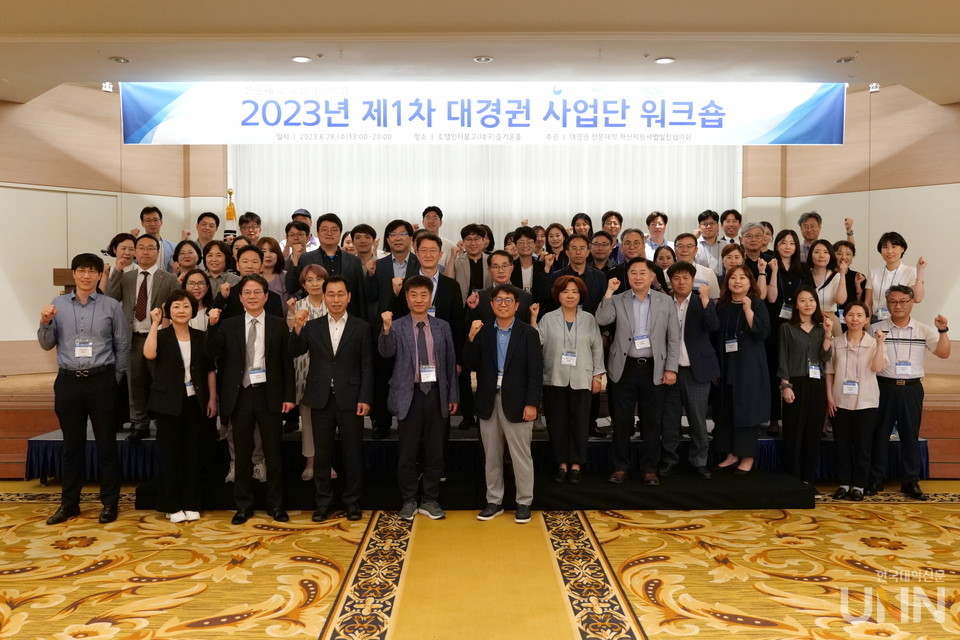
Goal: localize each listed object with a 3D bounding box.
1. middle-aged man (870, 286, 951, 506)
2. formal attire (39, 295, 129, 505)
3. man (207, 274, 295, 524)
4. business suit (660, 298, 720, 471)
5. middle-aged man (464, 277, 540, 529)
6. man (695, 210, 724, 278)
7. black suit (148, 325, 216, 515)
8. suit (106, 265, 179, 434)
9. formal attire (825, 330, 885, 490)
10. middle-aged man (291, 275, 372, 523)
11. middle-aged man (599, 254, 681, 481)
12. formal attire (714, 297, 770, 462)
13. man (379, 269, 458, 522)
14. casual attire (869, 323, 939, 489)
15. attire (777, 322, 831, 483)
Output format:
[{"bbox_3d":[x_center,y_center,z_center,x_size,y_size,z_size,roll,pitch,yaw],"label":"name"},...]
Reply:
[{"bbox_3d":[3.302,0.537,5.959,0.614,1.619,0.420,1,3,15],"label":"middle-aged man"},{"bbox_3d":[-2.797,0.578,5.476,0.580,1.573,0.380,0,2,-8],"label":"formal attire"},{"bbox_3d":[-1.625,0.547,5.474,0.580,1.735,0.430,0,2,-10],"label":"man"},{"bbox_3d":[1.674,0.498,6.175,0.500,1.419,0.360,1,2,22],"label":"business suit"},{"bbox_3d":[0.167,0.581,5.500,0.540,1.665,0.420,1,2,14],"label":"middle-aged man"},{"bbox_3d":[2.166,-0.159,7.330,0.520,1.740,0.380,0,2,12],"label":"man"},{"bbox_3d":[-2.147,0.718,5.580,0.500,1.360,0.360,-1,2,-26],"label":"black suit"},{"bbox_3d":[-2.937,0.253,6.750,0.620,1.490,0.380,0,2,-13],"label":"suit"},{"bbox_3d":[2.960,0.710,6.082,0.450,1.241,0.320,1,2,17],"label":"formal attire"},{"bbox_3d":[-1.054,0.546,5.523,0.570,1.733,0.420,0,2,-5],"label":"middle-aged man"},{"bbox_3d":[1.182,0.368,5.767,0.603,1.677,0.420,0,3,8],"label":"middle-aged man"},{"bbox_3d":[2.071,0.461,6.101,0.403,1.293,0.380,1,3,18],"label":"formal attire"},{"bbox_3d":[-0.439,0.550,5.520,0.580,1.730,0.420,0,2,-5],"label":"man"},{"bbox_3d":[3.395,0.665,6.200,0.580,1.360,0.380,1,2,23],"label":"casual attire"},{"bbox_3d":[2.544,0.647,6.100,0.450,1.270,0.340,1,2,15],"label":"attire"}]

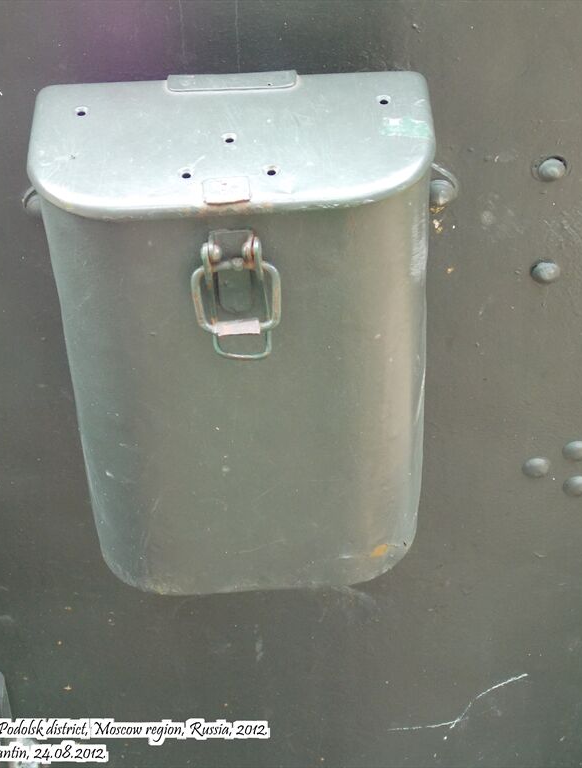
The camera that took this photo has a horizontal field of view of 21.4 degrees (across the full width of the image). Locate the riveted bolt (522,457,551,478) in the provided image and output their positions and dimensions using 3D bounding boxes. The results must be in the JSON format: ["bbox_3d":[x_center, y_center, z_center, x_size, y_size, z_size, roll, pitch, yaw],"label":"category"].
[{"bbox_3d":[0.176,0.060,1.104,0.021,0.021,0.011,-2,42,0],"label":"riveted bolt"}]

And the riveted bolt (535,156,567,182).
[{"bbox_3d":[0.158,-0.130,0.932,0.018,0.018,0.010,-2,42,0],"label":"riveted bolt"}]

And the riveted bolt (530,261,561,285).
[{"bbox_3d":[0.163,-0.071,0.985,0.019,0.019,0.010,-2,42,0],"label":"riveted bolt"}]

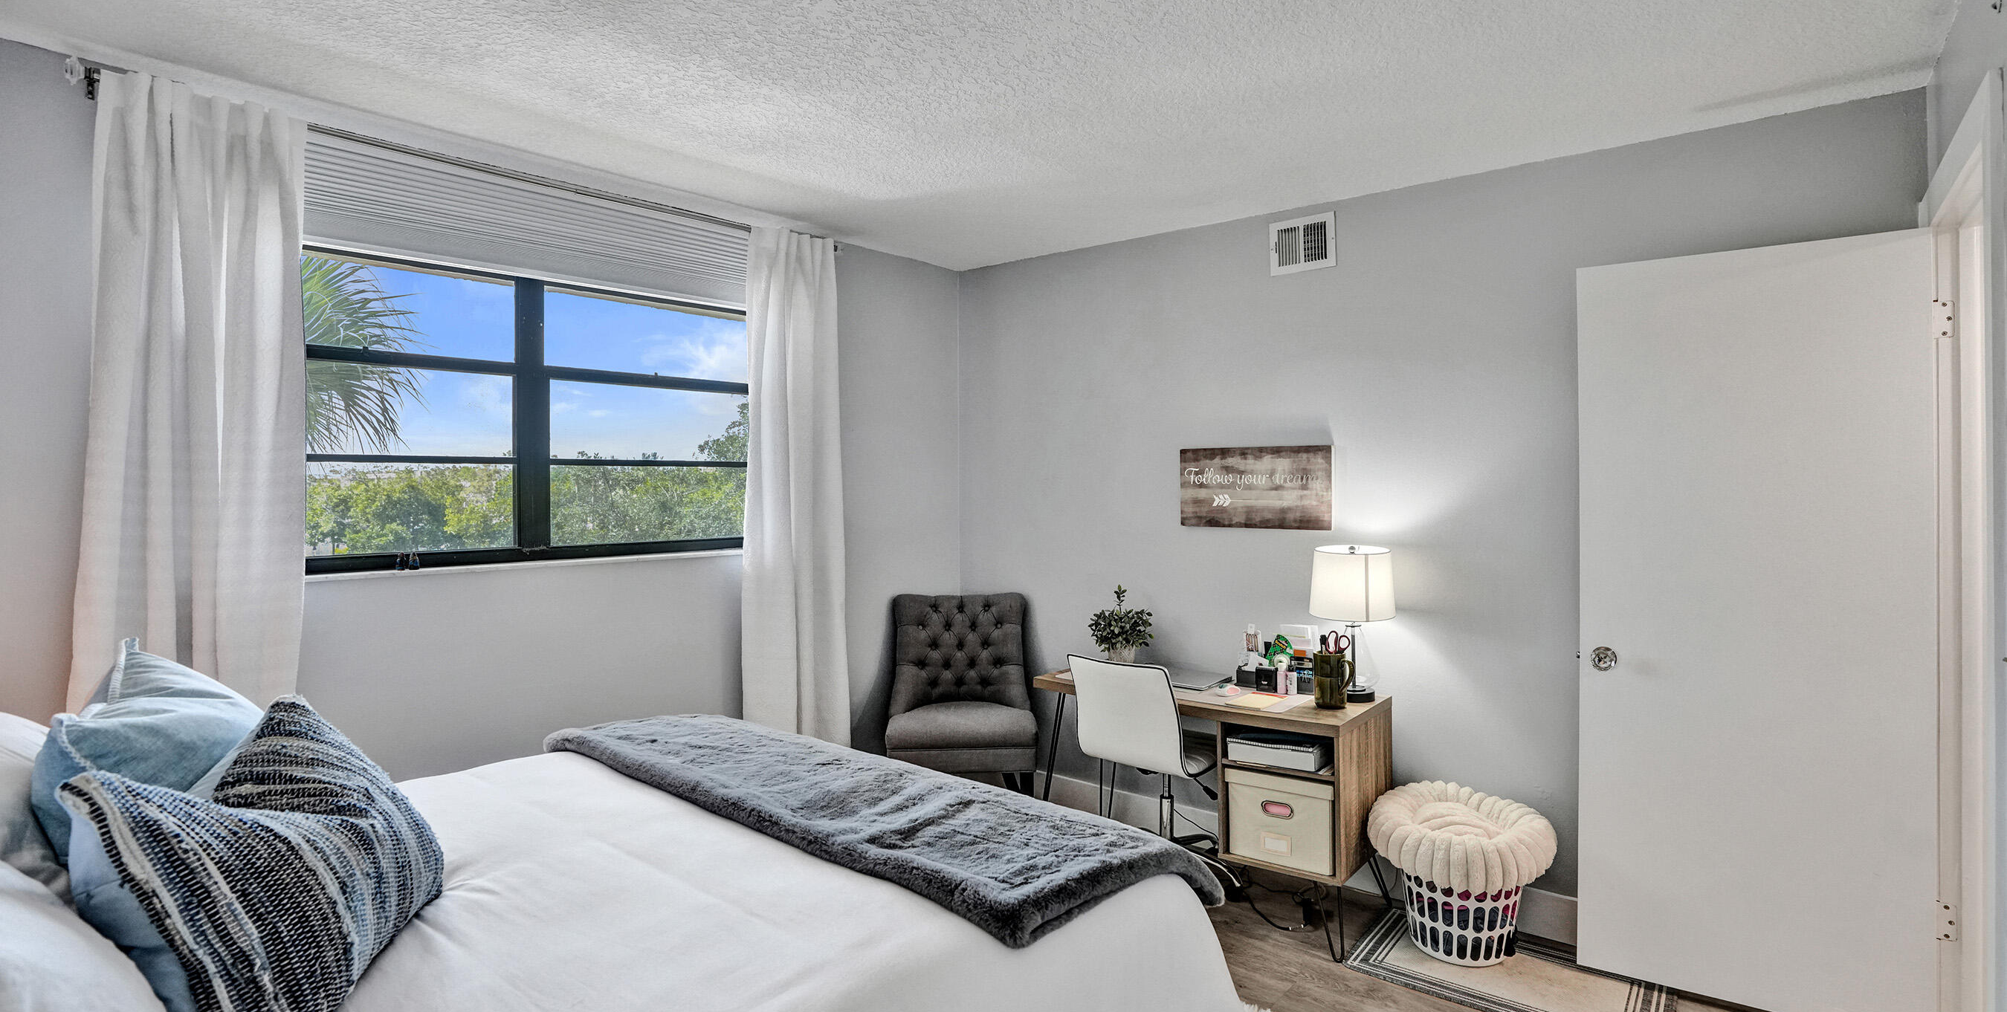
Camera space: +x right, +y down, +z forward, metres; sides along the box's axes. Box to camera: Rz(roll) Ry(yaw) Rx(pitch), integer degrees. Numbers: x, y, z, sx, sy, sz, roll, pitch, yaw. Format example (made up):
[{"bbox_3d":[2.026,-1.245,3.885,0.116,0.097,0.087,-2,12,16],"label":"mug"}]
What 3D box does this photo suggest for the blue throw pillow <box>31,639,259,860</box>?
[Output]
[{"bbox_3d":[-1.376,0.472,1.491,0.170,0.440,0.450,-41,23,-29],"label":"blue throw pillow"}]

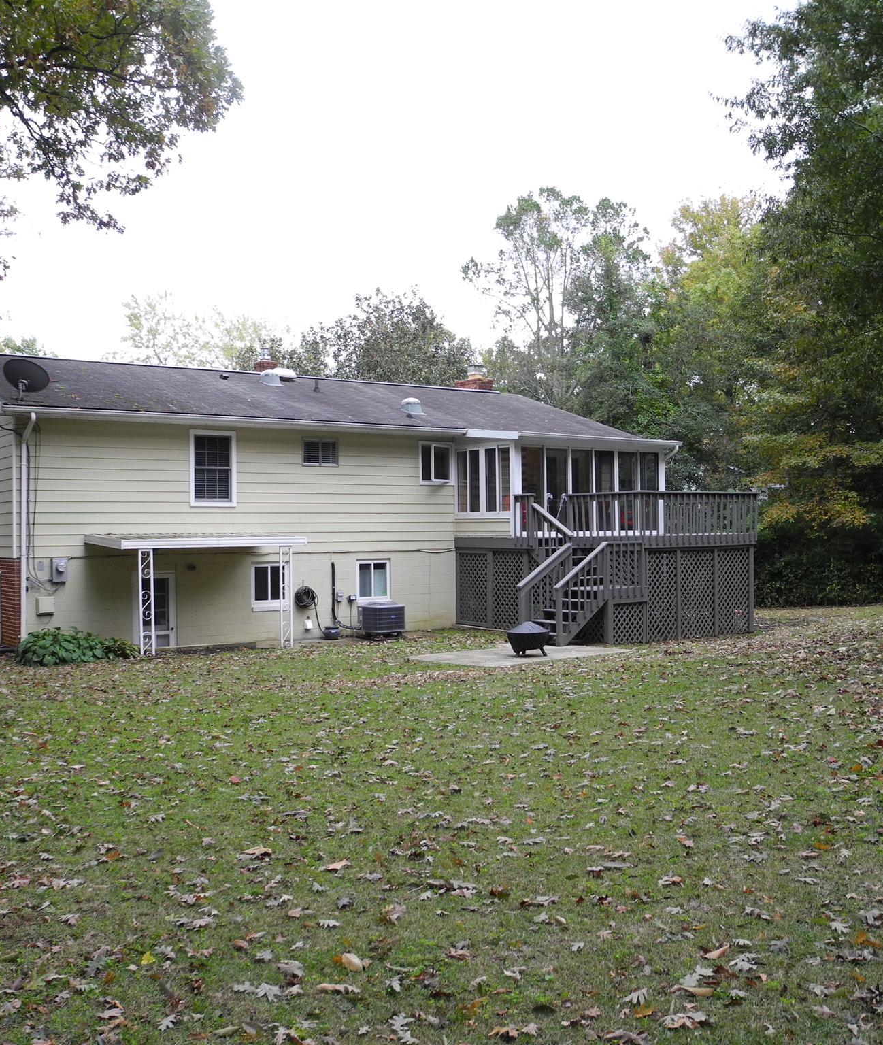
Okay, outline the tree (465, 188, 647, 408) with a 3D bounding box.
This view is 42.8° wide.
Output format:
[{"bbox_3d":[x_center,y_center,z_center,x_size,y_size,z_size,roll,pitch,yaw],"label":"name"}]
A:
[{"bbox_3d":[5.403,-6.491,51.908,8.387,17.807,7.968,-1,-1,6],"label":"tree"}]

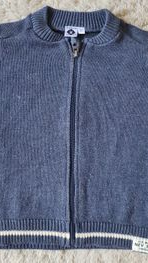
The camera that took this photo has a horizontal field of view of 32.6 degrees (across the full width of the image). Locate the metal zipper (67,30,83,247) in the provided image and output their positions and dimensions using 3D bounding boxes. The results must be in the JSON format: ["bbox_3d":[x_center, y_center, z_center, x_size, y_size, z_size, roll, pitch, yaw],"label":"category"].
[{"bbox_3d":[0.002,0.006,0.379,0.018,0.010,0.315,1,81,0],"label":"metal zipper"}]

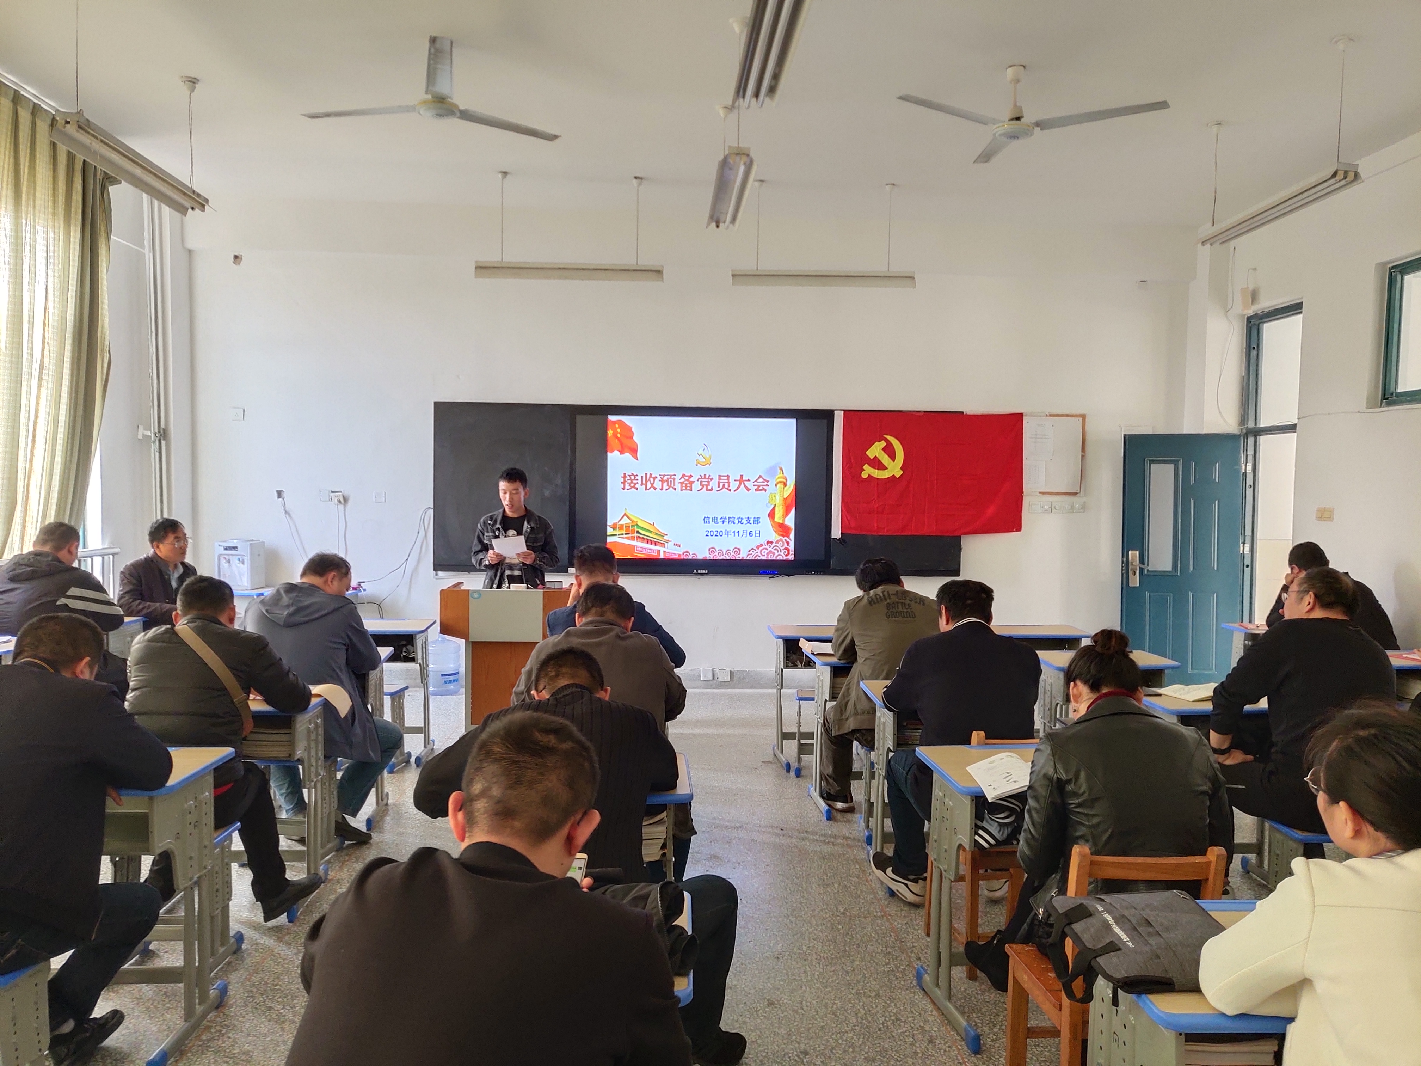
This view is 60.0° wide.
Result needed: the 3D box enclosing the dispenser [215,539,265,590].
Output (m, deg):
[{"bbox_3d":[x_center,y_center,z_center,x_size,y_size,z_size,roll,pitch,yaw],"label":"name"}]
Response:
[{"bbox_3d":[-3.541,0.239,9.268,0.280,0.385,0.300,0,2,-3],"label":"dispenser"}]

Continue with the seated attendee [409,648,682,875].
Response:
[{"bbox_3d":[-0.378,0.800,2.928,0.640,1.050,0.780,1,1,-3],"label":"seated attendee"}]

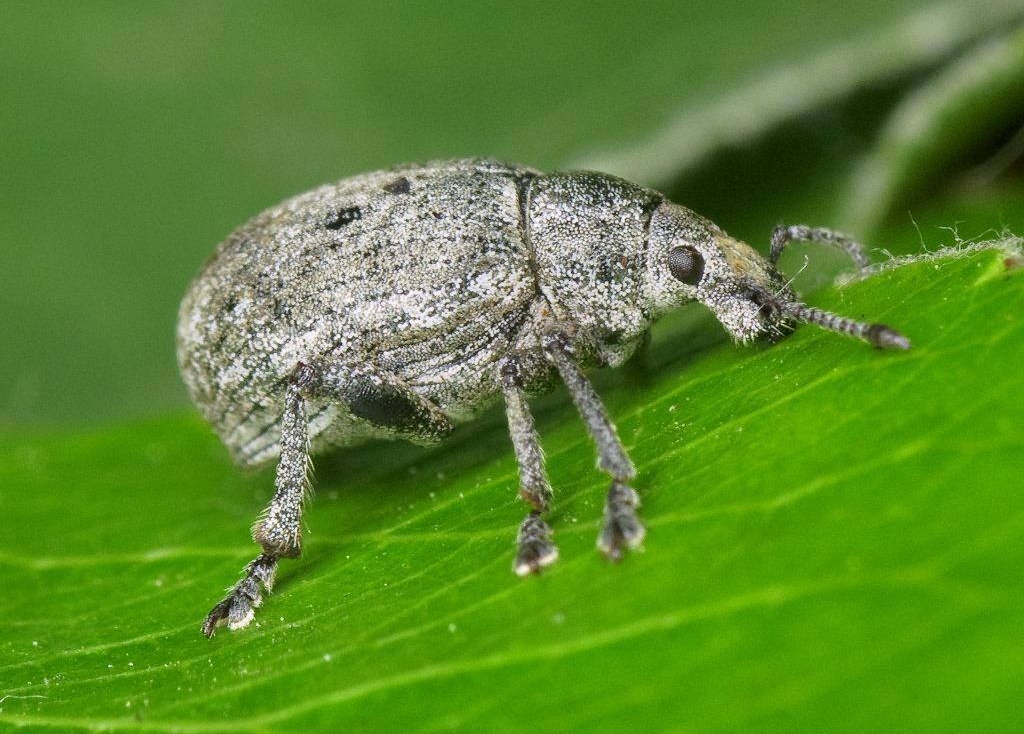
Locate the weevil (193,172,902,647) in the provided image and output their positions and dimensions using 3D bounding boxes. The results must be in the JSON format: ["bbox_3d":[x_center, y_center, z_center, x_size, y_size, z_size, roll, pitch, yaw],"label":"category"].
[{"bbox_3d":[0.000,-0.001,0.050,0.009,0.004,0.006,-10,17,18],"label":"weevil"}]

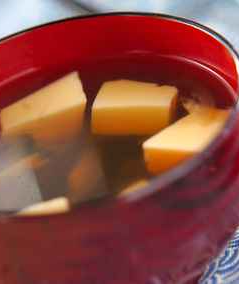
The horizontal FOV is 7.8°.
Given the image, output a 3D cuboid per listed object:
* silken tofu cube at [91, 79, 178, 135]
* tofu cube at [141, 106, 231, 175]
[{"bbox_3d":[0.006,-0.011,0.591,0.026,0.011,0.017,3,30,15],"label":"silken tofu cube"},{"bbox_3d":[0.024,0.001,0.567,0.020,0.011,0.025,11,36,44],"label":"tofu cube"}]

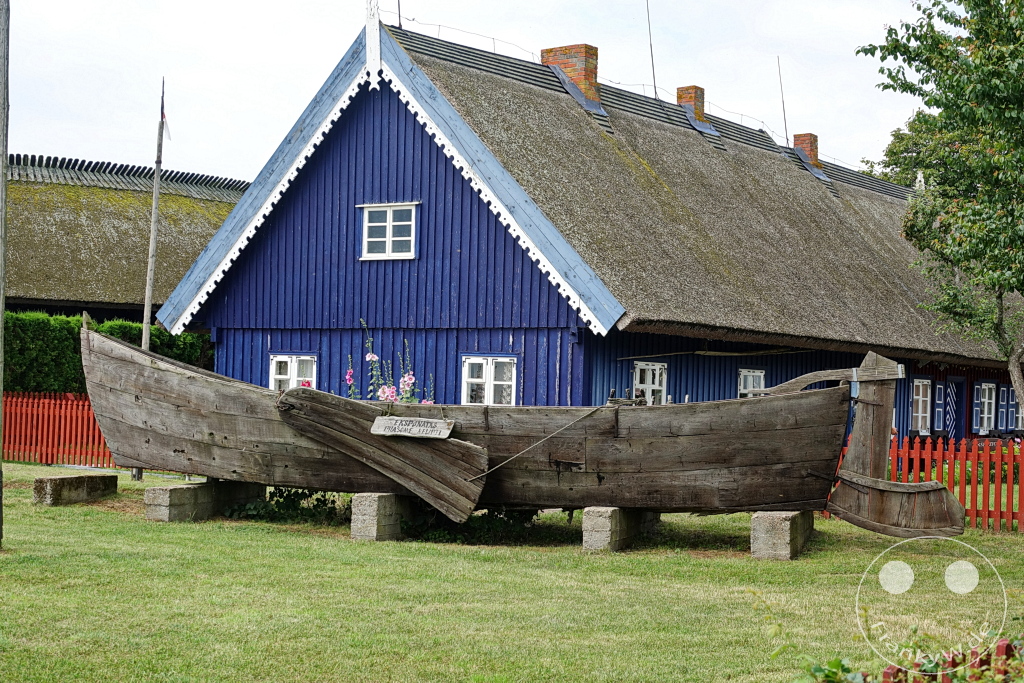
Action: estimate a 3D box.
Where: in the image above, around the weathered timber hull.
[{"bbox_3d":[-0.921,0.780,18.255,9.250,1.800,2.400,1,-2,21],"label":"weathered timber hull"}]

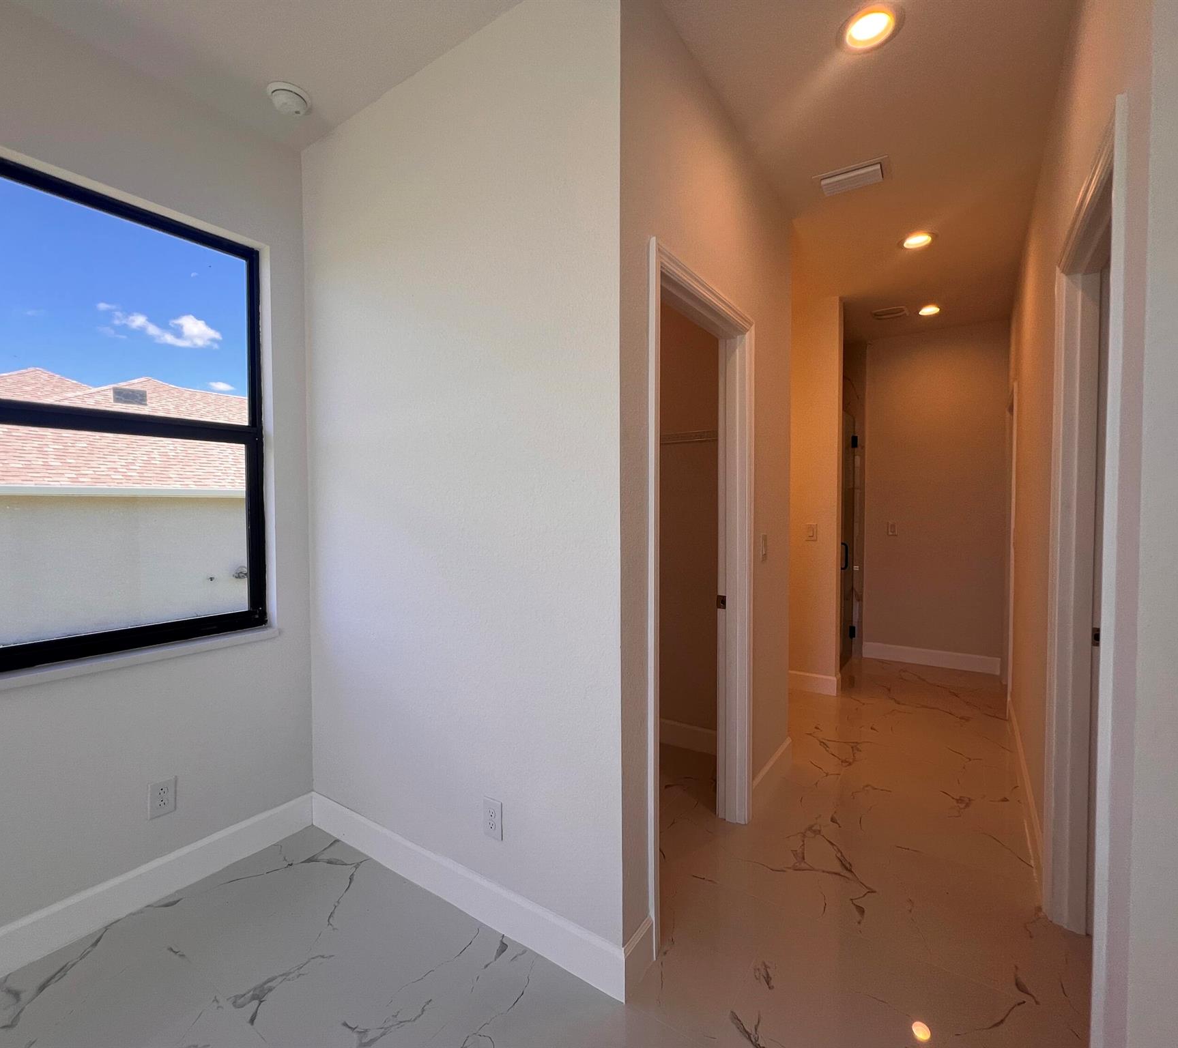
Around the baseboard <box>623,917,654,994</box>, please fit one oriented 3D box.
[{"bbox_3d":[0.141,1.243,1.508,0.016,0.137,0.165,1,2,36],"label":"baseboard"}]

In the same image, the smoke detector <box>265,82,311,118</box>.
[{"bbox_3d":[-1.063,-1.498,1.866,0.138,0.038,0.138,0,1,0],"label":"smoke detector"}]

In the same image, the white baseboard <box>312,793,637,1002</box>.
[{"bbox_3d":[-0.531,1.222,1.833,1.498,0.142,0.016,1,2,32],"label":"white baseboard"}]

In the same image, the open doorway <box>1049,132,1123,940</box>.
[{"bbox_3d":[1.305,0.245,1.324,0.140,2.107,0.854,1,2,35],"label":"open doorway"}]

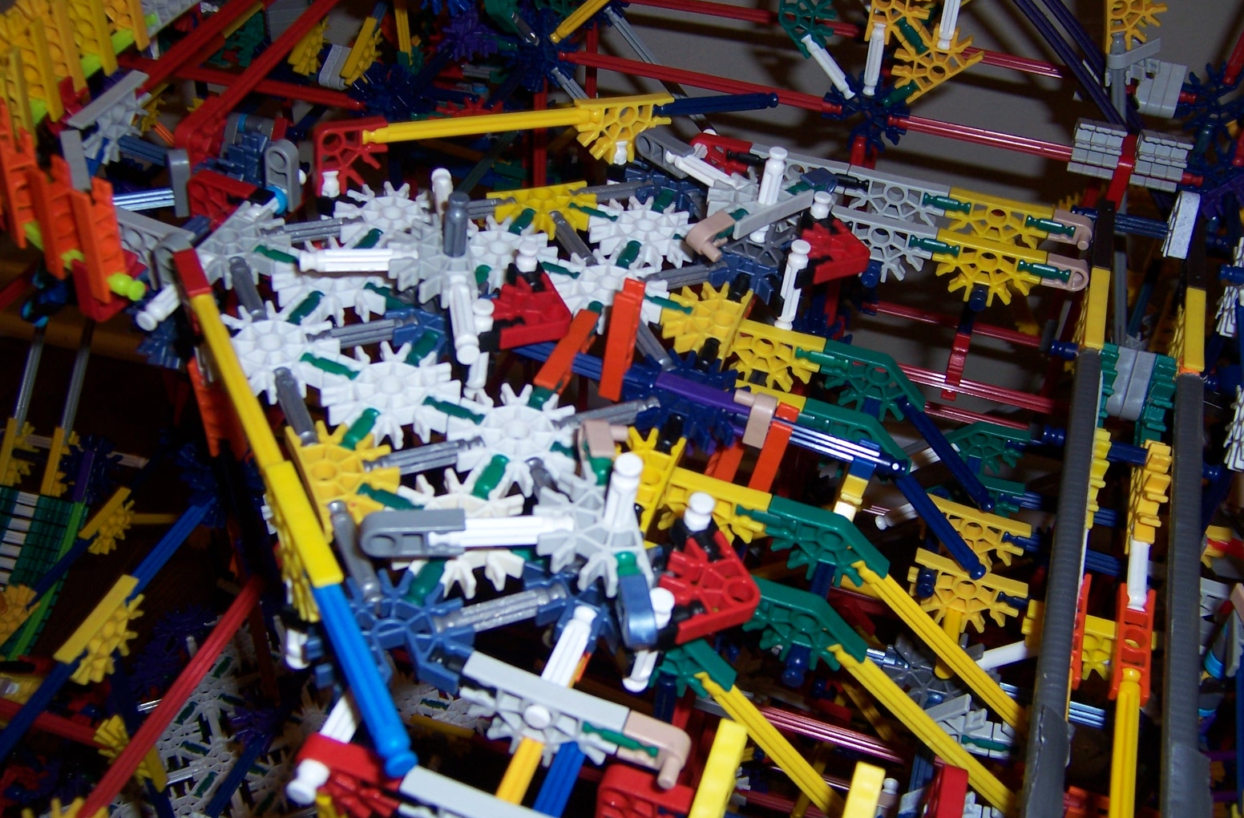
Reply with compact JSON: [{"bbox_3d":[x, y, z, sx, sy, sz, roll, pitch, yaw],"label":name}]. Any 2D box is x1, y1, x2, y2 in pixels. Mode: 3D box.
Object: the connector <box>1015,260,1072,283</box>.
[{"bbox_3d":[0.146,-0.049,0.410,0.017,0.006,0.006,15,42,13],"label":"connector"}]

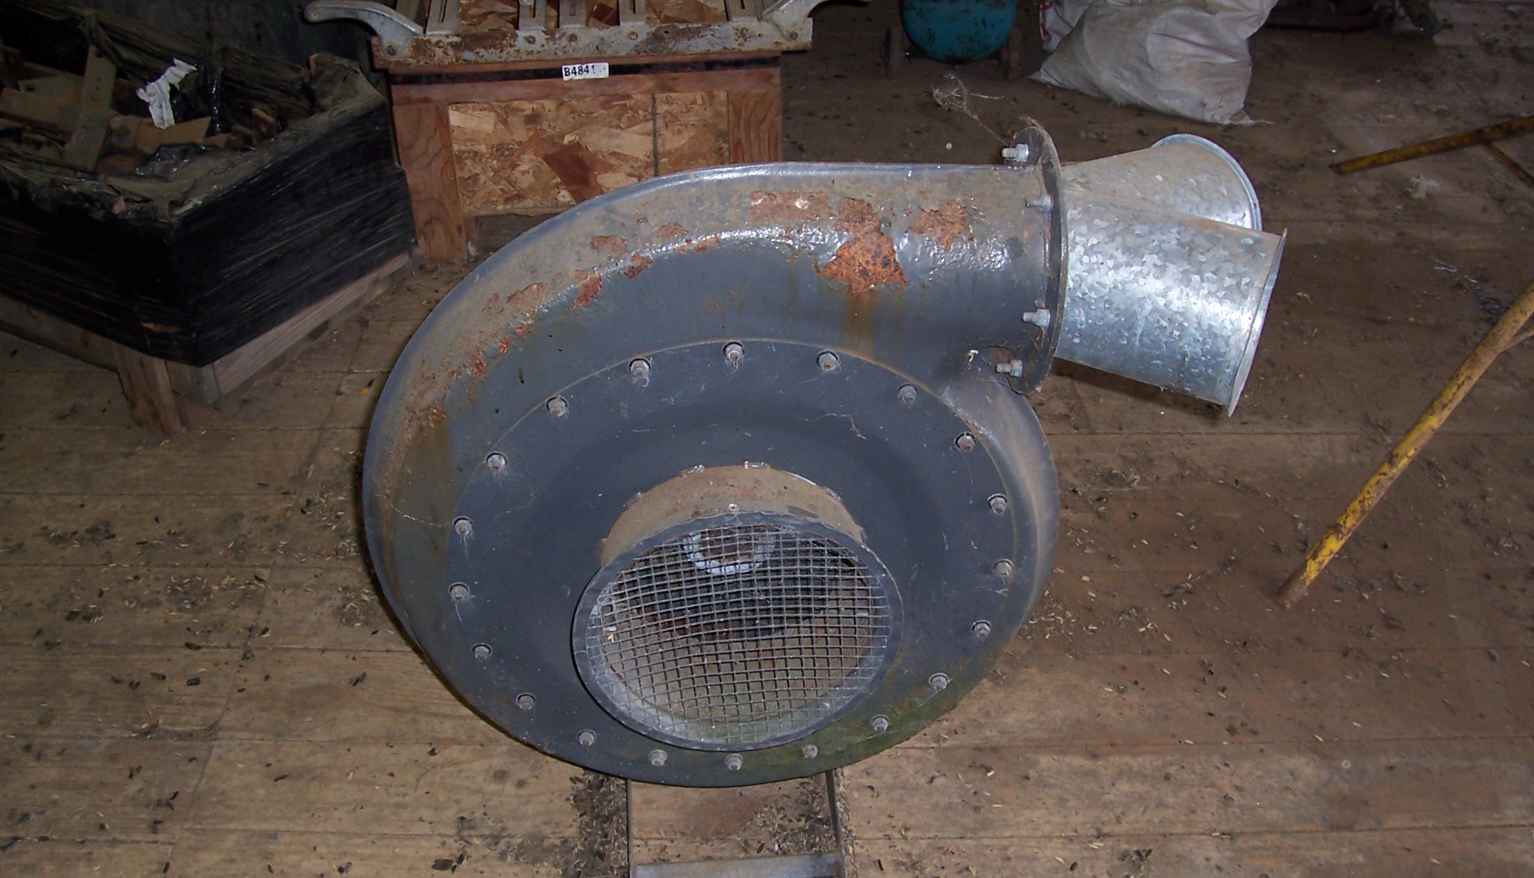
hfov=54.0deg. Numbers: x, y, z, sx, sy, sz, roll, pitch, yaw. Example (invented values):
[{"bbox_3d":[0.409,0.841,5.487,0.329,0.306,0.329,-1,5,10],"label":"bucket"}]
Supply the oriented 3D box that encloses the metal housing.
[{"bbox_3d":[0.031,0.047,1.475,0.837,0.744,0.348,-3,37,-4],"label":"metal housing"}]

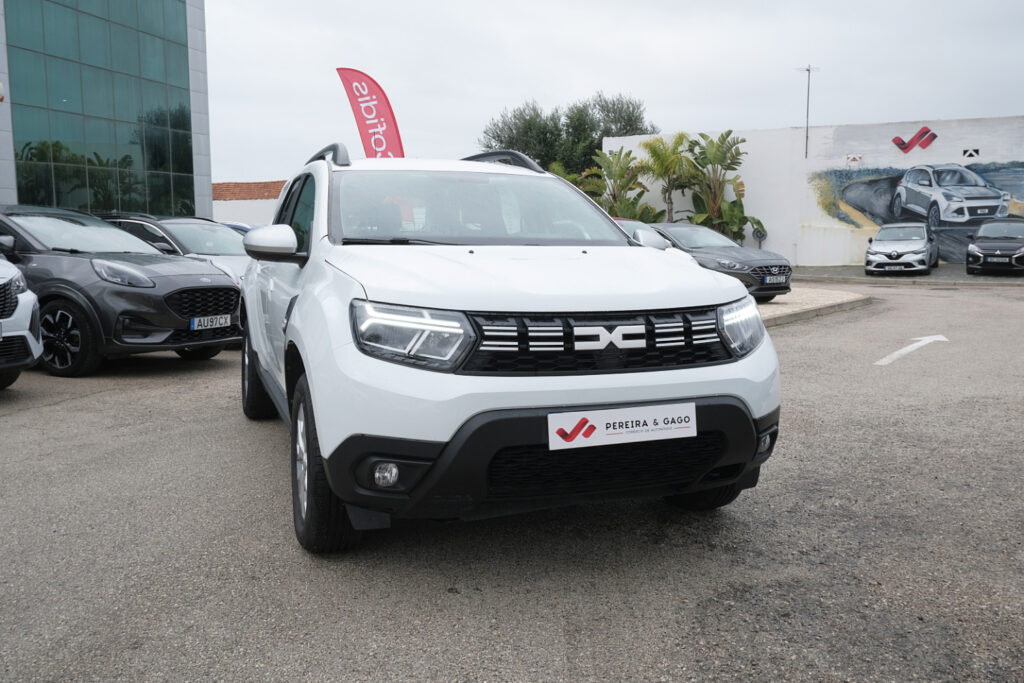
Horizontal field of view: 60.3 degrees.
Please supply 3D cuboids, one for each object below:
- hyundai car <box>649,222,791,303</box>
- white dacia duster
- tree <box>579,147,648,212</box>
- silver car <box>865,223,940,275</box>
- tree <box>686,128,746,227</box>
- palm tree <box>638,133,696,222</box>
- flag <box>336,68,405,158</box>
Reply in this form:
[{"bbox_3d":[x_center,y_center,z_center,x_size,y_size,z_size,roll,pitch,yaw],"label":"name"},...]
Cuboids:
[{"bbox_3d":[3.191,-1.474,16.442,1.860,1.455,4.340,-5,8,-34],"label":"hyundai car"},{"bbox_3d":[-0.436,-0.214,4.849,1.900,1.690,4.340,-3,7,-21],"label":"white dacia duster"},{"bbox_3d":[3.530,-4.643,30.671,2.400,4.200,2.300,3,7,27],"label":"tree"},{"bbox_3d":[11.830,-2.815,26.606,1.860,1.440,4.050,4,10,30],"label":"silver car"},{"bbox_3d":[6.796,-4.655,29.160,2.100,4.550,2.000,3,7,27],"label":"tree"},{"bbox_3d":[5.230,-4.707,29.657,2.000,4.550,1.950,3,7,27],"label":"palm tree"},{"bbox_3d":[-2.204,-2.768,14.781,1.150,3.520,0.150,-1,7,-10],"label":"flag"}]

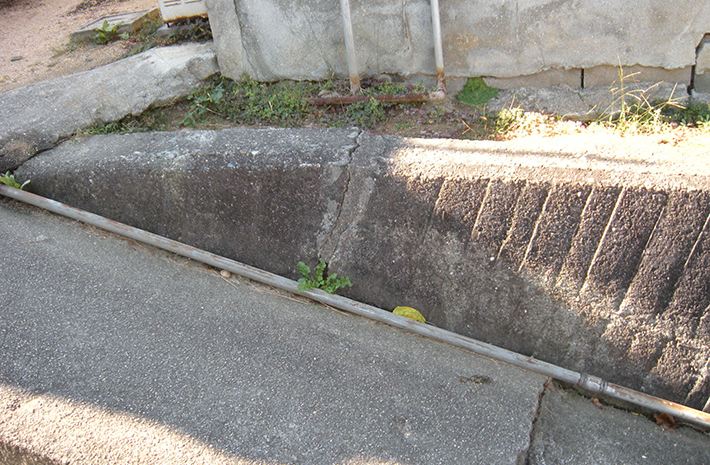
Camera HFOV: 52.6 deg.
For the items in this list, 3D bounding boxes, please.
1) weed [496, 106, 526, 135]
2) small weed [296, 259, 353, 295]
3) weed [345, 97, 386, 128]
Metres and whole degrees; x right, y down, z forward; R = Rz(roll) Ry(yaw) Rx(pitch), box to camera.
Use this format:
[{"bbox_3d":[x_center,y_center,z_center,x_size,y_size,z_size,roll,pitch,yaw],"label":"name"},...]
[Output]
[{"bbox_3d":[0.575,-0.417,2.670,0.100,0.080,0.100,1,27,19],"label":"weed"},{"bbox_3d":[-0.100,0.146,2.360,0.155,0.075,0.090,7,30,29],"label":"small weed"},{"bbox_3d":[0.043,-0.471,2.820,0.140,0.090,0.110,1,27,19],"label":"weed"}]

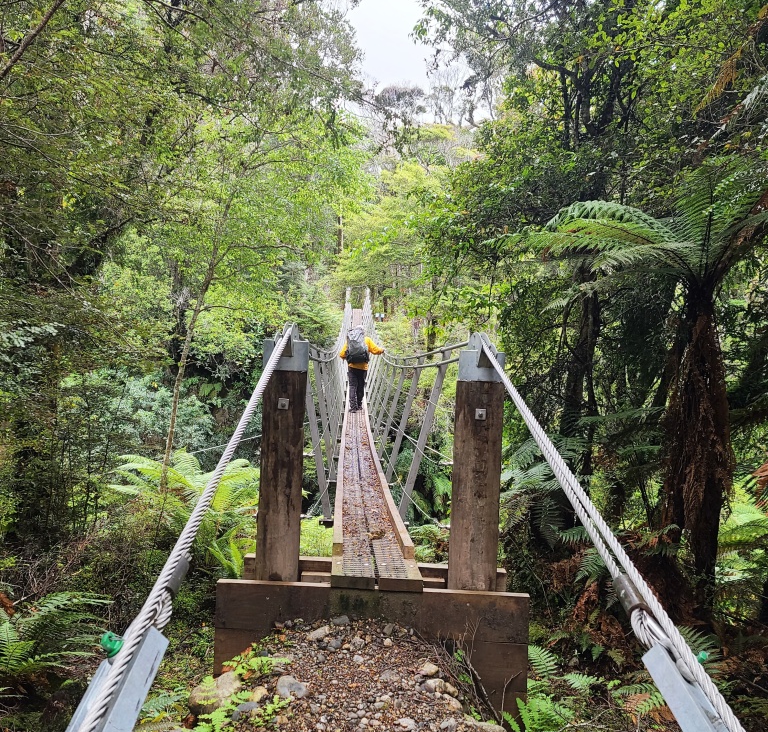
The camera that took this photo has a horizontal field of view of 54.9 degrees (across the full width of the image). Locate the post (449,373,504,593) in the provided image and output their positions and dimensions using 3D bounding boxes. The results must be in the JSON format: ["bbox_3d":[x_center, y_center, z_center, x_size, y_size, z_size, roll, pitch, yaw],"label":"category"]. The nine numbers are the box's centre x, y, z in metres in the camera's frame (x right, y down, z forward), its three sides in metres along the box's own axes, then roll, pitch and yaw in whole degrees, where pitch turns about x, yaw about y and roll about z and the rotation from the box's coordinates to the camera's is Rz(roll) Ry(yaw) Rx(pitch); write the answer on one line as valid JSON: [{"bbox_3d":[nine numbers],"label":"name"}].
[{"bbox_3d":[0.531,0.672,4.289,0.240,1.186,0.240,2,1,-2],"label":"post"}]

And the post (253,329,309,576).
[{"bbox_3d":[-0.583,0.501,4.287,0.240,1.430,0.240,2,1,-2],"label":"post"}]

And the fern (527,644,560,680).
[{"bbox_3d":[1.012,1.911,4.750,0.250,0.250,0.250,2,1,-2],"label":"fern"}]

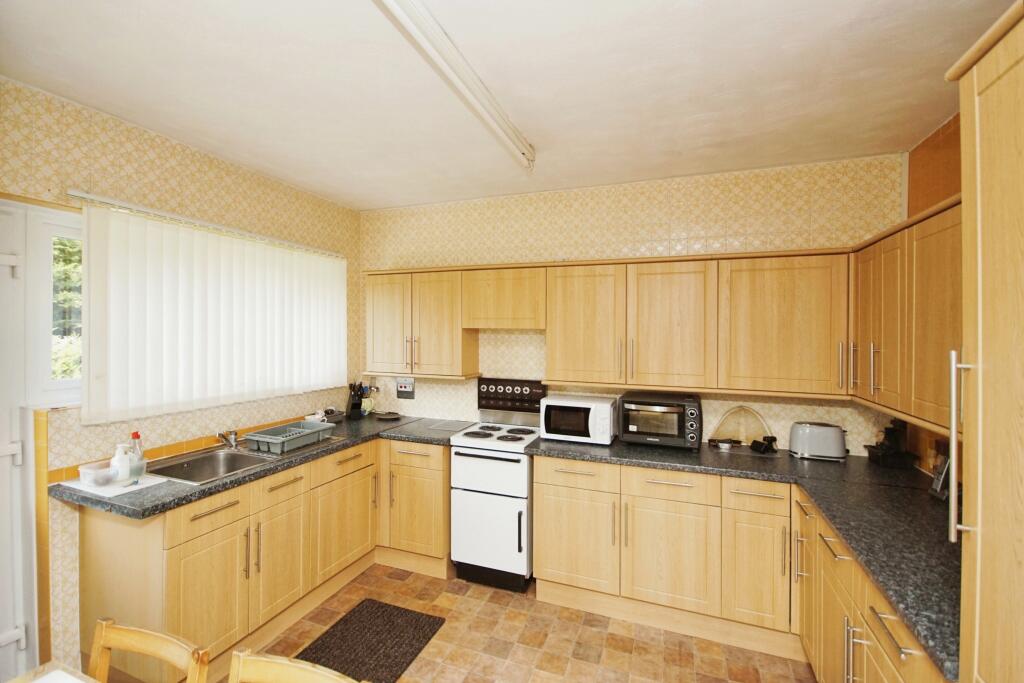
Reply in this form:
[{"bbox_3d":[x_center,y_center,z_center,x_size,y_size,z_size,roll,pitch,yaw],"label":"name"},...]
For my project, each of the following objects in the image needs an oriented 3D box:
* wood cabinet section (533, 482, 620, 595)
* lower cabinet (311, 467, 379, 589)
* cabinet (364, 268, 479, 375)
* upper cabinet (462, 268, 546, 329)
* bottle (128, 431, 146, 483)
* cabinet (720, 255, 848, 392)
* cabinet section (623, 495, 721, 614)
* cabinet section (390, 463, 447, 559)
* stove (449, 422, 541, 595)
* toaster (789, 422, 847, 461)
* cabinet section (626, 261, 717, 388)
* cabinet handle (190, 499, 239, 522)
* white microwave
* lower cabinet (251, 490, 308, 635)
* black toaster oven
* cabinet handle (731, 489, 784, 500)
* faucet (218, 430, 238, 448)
[{"bbox_3d":[0.460,1.108,2.846,0.493,0.564,0.570,1,1,21],"label":"wood cabinet section"},{"bbox_3d":[-1.270,1.091,2.861,0.560,0.560,0.550,1,1,21],"label":"lower cabinet"},{"bbox_3d":[-0.658,-0.129,3.381,0.795,0.720,0.300,1,1,21],"label":"cabinet"},{"bbox_3d":[-0.008,-0.279,3.135,0.600,0.396,0.291,1,1,21],"label":"upper cabinet"},{"bbox_3d":[-1.696,0.520,2.055,0.066,0.210,0.050,-1,2,-39],"label":"bottle"},{"bbox_3d":[1.496,-0.094,2.583,0.610,0.720,0.310,1,1,21],"label":"cabinet"},{"bbox_3d":[0.929,1.115,2.670,0.504,0.564,0.570,1,1,21],"label":"cabinet section"},{"bbox_3d":[-0.516,1.090,3.212,0.390,0.563,0.570,1,1,21],"label":"cabinet section"},{"bbox_3d":[-0.060,1.069,3.031,0.505,0.927,0.540,1,1,19],"label":"stove"},{"bbox_3d":[1.669,0.543,2.510,0.258,0.182,0.160,1,1,21],"label":"toaster"},{"bbox_3d":[0.978,-0.099,2.793,0.497,0.721,0.320,1,1,21],"label":"cabinet section"},{"bbox_3d":[-1.286,0.729,1.966,0.035,0.013,0.220,1,1,21],"label":"cabinet handle"},{"bbox_3d":[0.448,0.500,2.980,0.445,0.250,0.320,1,1,21],"label":"white microwave"},{"bbox_3d":[-1.428,1.098,2.434,0.545,0.562,0.392,1,1,21],"label":"lower cabinet"},{"bbox_3d":[0.907,0.477,2.773,0.455,0.293,0.285,1,1,21],"label":"black toaster oven"},{"bbox_3d":[1.204,0.747,2.237,0.230,0.013,0.035,1,1,21],"label":"cabinet handle"},{"bbox_3d":[-1.599,0.563,2.578,0.055,0.115,0.170,0,1,-9],"label":"faucet"}]

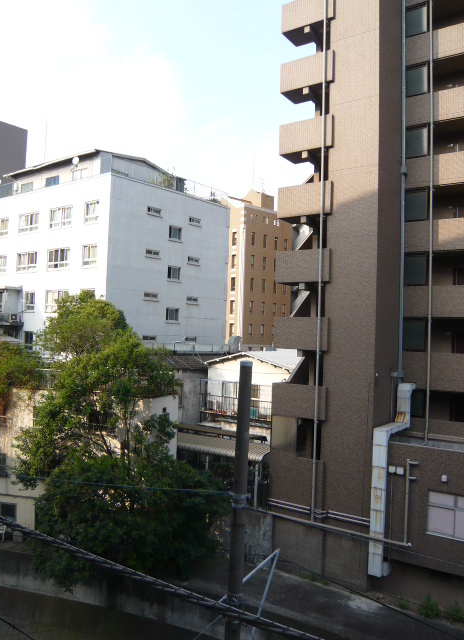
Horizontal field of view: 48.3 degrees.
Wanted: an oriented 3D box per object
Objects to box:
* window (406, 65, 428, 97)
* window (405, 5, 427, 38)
[{"bbox_3d":[8.181,-10.606,22.980,0.966,1.341,0.120,0,-3,33],"label":"window"},{"bbox_3d":[8.230,-13.353,23.119,0.973,1.346,0.120,0,-3,33],"label":"window"}]

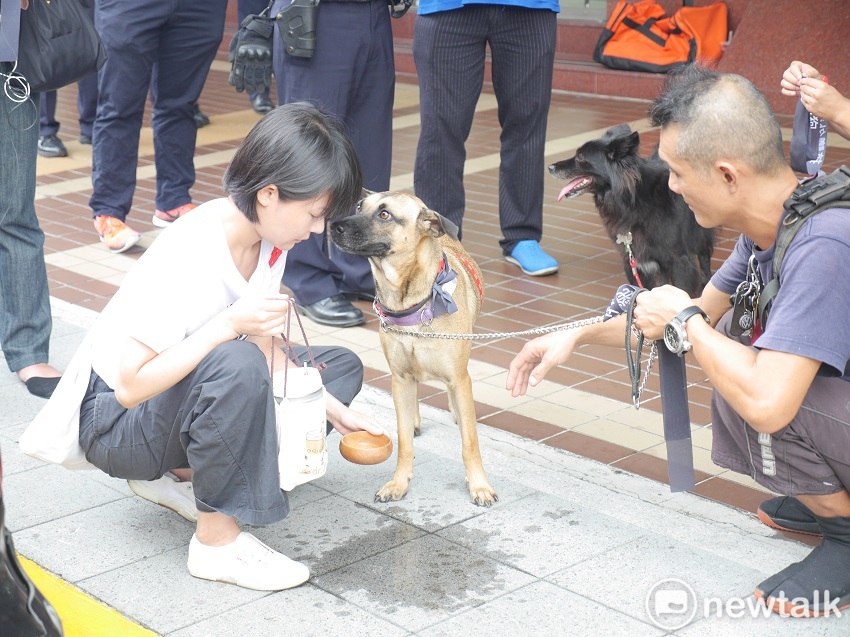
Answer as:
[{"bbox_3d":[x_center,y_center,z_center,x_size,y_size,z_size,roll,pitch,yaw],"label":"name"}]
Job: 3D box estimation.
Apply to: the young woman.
[{"bbox_3d":[-0.379,0.001,3.296,0.573,0.851,0.578,4,17,19],"label":"young woman"}]

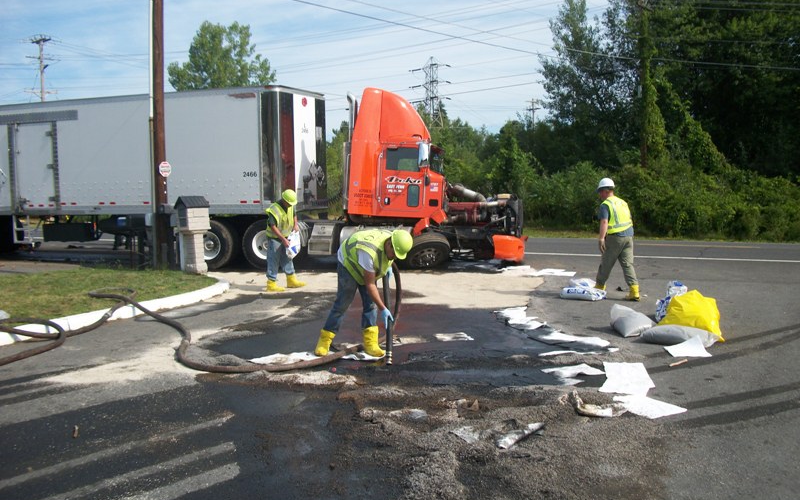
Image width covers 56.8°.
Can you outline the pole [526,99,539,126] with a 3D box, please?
[{"bbox_3d":[17.002,-12.216,94.518,2.000,14.000,0.400,-1,4,-11],"label":"pole"}]

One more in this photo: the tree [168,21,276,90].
[{"bbox_3d":[-10.475,-7.507,44.542,6.400,11.800,6.400,-1,4,0],"label":"tree"}]

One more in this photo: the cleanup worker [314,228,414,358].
[{"bbox_3d":[-0.358,0.408,7.157,0.820,1.250,0.620,1,4,25],"label":"cleanup worker"}]

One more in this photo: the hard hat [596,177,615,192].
[{"bbox_3d":[3.058,-0.958,10.950,0.290,0.160,0.230,-8,-1,35],"label":"hard hat"}]

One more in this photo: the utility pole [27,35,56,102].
[{"bbox_3d":[-22.692,-7.591,47.525,2.100,12.000,0.500,-3,5,-24],"label":"utility pole"}]

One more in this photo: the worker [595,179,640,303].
[{"bbox_3d":[3.239,-0.167,10.938,0.550,1.790,0.630,-4,5,-43],"label":"worker"}]

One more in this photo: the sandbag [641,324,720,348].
[{"bbox_3d":[2.958,0.867,7.773,0.700,0.170,0.420,1,5,30],"label":"sandbag"}]

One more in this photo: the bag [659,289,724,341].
[{"bbox_3d":[3.148,0.670,7.985,0.680,0.480,0.550,1,4,22],"label":"bag"}]

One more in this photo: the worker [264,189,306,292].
[{"bbox_3d":[-1.955,-0.161,12.341,0.550,1.710,0.550,3,5,40],"label":"worker"}]

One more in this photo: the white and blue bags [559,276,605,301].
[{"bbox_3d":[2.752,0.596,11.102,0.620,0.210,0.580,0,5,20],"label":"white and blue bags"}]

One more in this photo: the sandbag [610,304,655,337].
[{"bbox_3d":[2.666,0.791,8.449,0.470,0.230,0.600,0,4,11],"label":"sandbag"}]

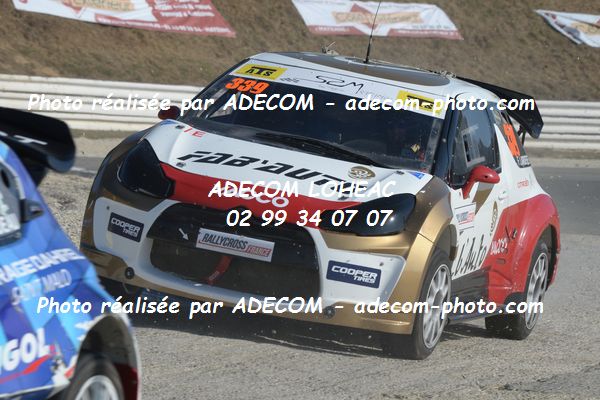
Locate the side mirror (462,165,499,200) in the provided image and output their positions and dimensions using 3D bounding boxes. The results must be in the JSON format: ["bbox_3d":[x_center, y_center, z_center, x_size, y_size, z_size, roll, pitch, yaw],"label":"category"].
[{"bbox_3d":[1.011,-0.095,27.000,0.190,0.195,0.125,11,4,15],"label":"side mirror"}]

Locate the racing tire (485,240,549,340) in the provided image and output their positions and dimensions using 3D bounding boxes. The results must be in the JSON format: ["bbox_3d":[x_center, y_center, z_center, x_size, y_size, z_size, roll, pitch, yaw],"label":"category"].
[{"bbox_3d":[1.248,0.501,27.869,0.230,0.630,0.630,11,4,15],"label":"racing tire"}]

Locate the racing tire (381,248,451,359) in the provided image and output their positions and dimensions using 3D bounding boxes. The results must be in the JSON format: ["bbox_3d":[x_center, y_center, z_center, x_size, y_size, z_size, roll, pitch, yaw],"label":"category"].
[{"bbox_3d":[0.600,0.534,25.496,0.230,0.630,0.630,11,4,15],"label":"racing tire"}]

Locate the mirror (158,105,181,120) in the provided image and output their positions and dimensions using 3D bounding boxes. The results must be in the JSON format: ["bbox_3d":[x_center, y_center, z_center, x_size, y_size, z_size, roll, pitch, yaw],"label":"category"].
[{"bbox_3d":[-0.714,-0.474,26.575,0.170,0.160,0.120,11,4,15],"label":"mirror"}]

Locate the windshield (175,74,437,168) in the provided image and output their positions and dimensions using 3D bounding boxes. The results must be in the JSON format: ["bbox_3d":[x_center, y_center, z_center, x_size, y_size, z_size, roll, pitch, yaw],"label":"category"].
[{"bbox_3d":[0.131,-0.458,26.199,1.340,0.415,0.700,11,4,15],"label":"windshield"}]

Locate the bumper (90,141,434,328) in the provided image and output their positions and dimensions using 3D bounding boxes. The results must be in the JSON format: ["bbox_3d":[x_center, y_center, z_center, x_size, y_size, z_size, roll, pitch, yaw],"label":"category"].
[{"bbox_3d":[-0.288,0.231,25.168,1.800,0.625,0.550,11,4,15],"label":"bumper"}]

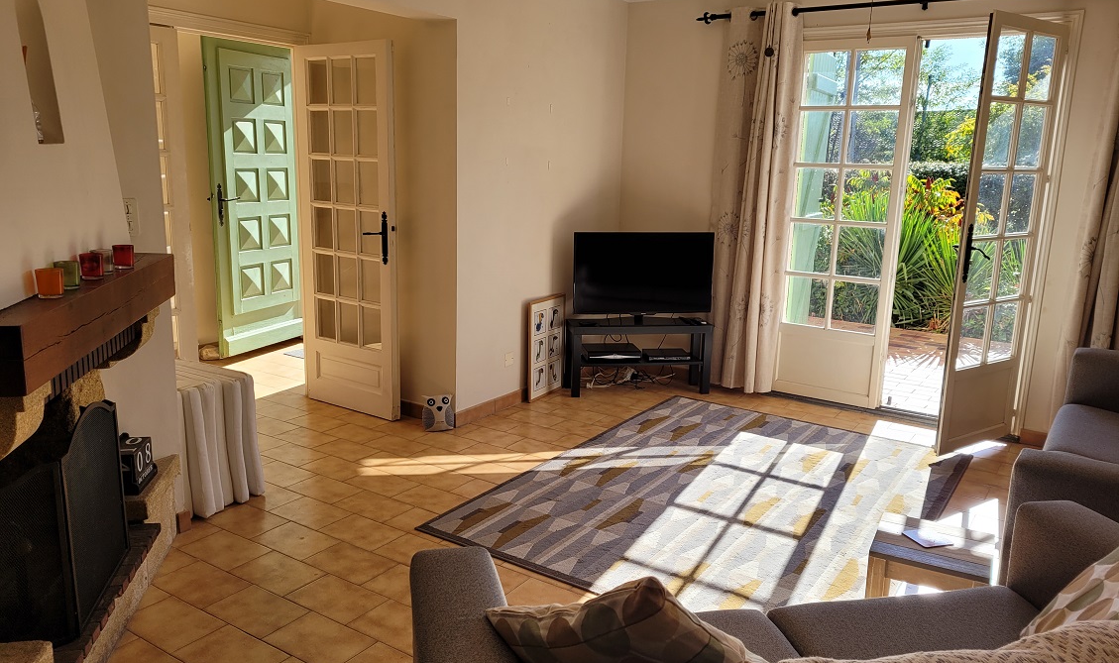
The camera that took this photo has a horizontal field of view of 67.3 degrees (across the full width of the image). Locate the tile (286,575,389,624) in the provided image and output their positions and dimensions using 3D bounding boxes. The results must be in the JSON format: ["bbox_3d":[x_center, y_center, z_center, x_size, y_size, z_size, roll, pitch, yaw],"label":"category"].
[{"bbox_3d":[-0.755,0.911,2.854,0.297,0.010,0.202,9,14,32],"label":"tile"}]

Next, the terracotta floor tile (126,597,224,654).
[{"bbox_3d":[-1.238,0.938,2.690,0.300,0.010,0.200,9,15,32],"label":"terracotta floor tile"}]

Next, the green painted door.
[{"bbox_3d":[-2.161,-0.966,6.087,0.070,2.185,0.955,6,13,20],"label":"green painted door"}]

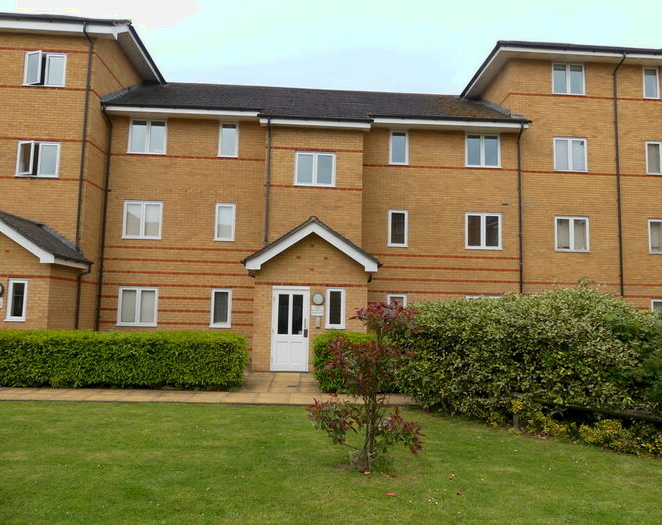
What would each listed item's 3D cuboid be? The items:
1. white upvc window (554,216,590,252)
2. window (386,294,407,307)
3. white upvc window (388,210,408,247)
[{"bbox_3d":[7.751,-0.892,16.192,1.129,1.131,0.100,2,-6,-3],"label":"white upvc window"},{"bbox_3d":[2.038,1.546,15.589,0.610,1.140,0.100,2,-6,-3],"label":"window"},{"bbox_3d":[2.113,-1.052,15.851,0.626,1.142,0.100,2,-6,-3],"label":"white upvc window"}]

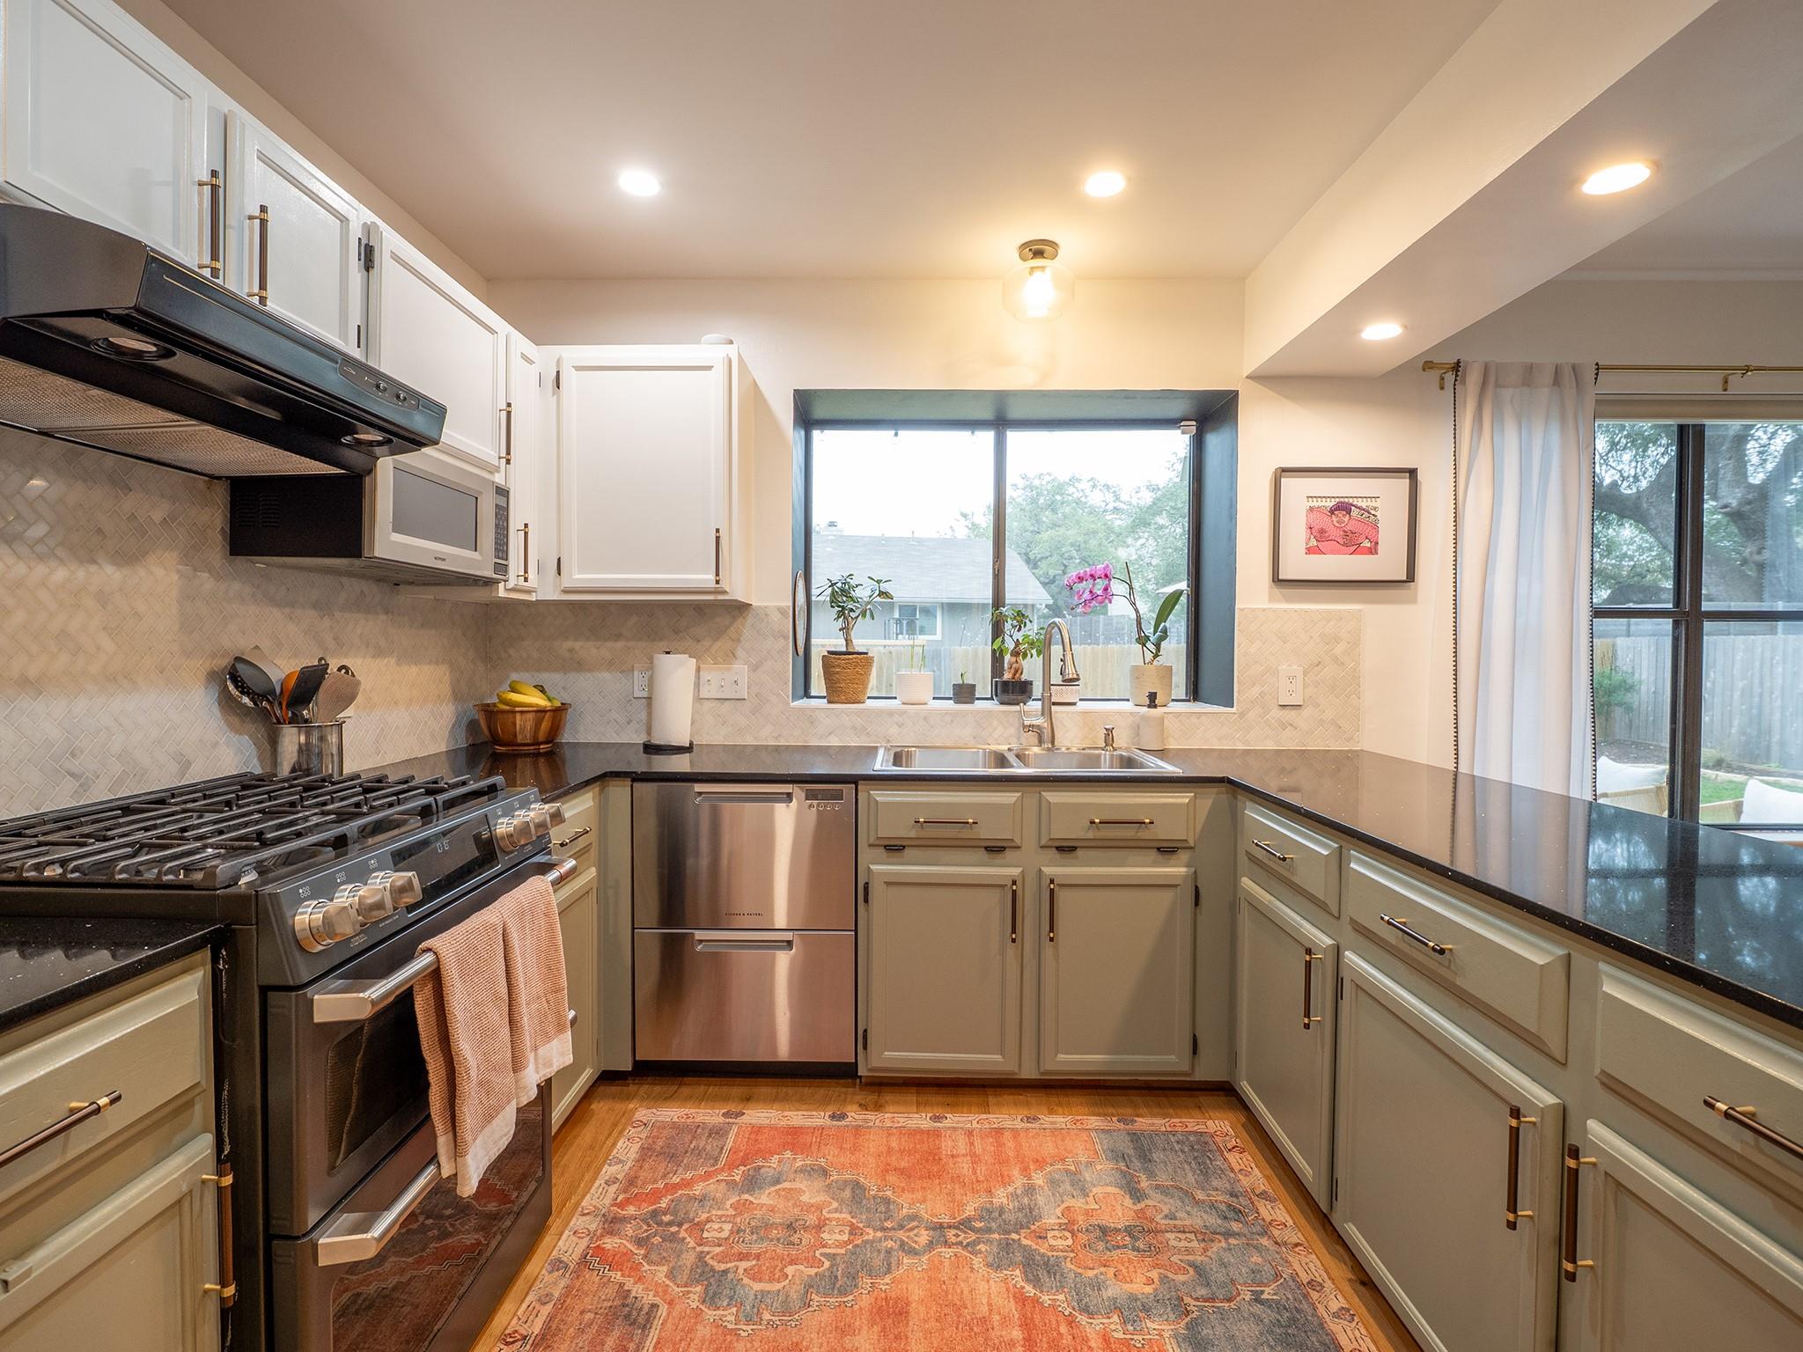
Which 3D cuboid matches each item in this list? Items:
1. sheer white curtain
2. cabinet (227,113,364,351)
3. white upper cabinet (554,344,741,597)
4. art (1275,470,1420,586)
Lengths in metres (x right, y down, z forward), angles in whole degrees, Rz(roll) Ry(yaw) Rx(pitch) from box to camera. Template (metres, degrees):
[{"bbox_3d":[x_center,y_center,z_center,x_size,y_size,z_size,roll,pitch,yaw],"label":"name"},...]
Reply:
[{"bbox_3d":[2.035,0.059,2.752,0.470,2.165,0.100,0,2,0],"label":"sheer white curtain"},{"bbox_3d":[-1.240,-0.759,1.498,0.330,0.335,0.350,0,2,0],"label":"cabinet"},{"bbox_3d":[-0.774,-0.617,2.661,0.575,0.760,0.341,0,2,0],"label":"white upper cabinet"},{"bbox_3d":[1.489,-0.506,2.807,0.494,0.389,0.030,0,2,0],"label":"art"}]

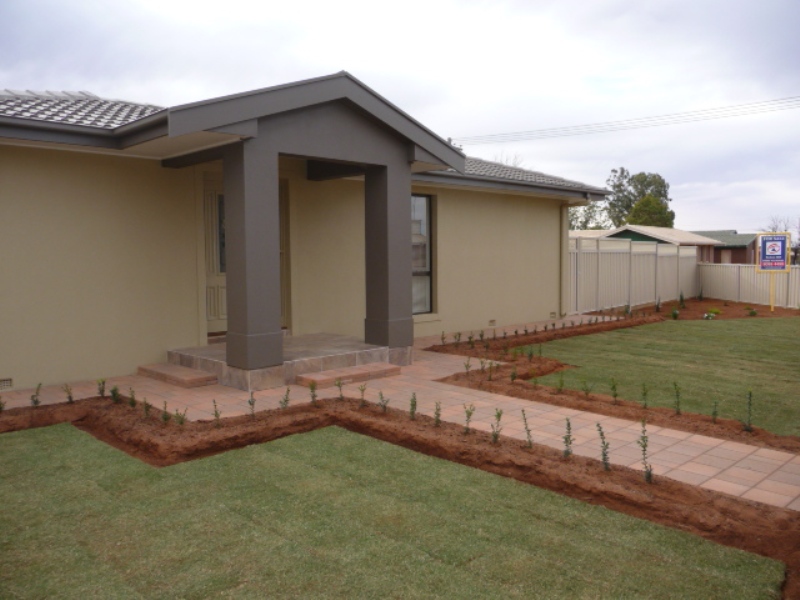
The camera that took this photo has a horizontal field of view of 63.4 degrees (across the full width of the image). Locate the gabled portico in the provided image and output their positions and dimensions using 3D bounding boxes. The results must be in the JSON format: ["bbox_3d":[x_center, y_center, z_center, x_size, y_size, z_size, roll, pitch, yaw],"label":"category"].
[{"bbox_3d":[-1.338,-0.860,8.092,4.156,3.443,2.152,-4,5,-44],"label":"gabled portico"}]

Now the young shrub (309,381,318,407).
[{"bbox_3d":[-0.801,0.869,6.014,0.088,0.235,0.088,0,3,0],"label":"young shrub"}]

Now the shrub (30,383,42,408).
[{"bbox_3d":[-3.416,0.892,6.073,0.103,0.228,0.103,-4,5,-44],"label":"shrub"}]

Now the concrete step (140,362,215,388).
[{"bbox_3d":[-2.606,0.869,7.519,0.363,0.083,1.338,-4,5,-44],"label":"concrete step"}]

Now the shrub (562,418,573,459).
[{"bbox_3d":[1.136,0.935,4.385,0.075,0.268,0.075,-4,5,-44],"label":"shrub"}]

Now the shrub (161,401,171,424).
[{"bbox_3d":[-1.969,0.939,5.426,0.080,0.187,0.080,-4,5,-44],"label":"shrub"}]

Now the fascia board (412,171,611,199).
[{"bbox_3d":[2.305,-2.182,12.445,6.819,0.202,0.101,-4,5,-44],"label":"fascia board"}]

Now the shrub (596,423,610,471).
[{"bbox_3d":[1.306,0.933,4.127,0.089,0.301,0.089,-4,5,-44],"label":"shrub"}]

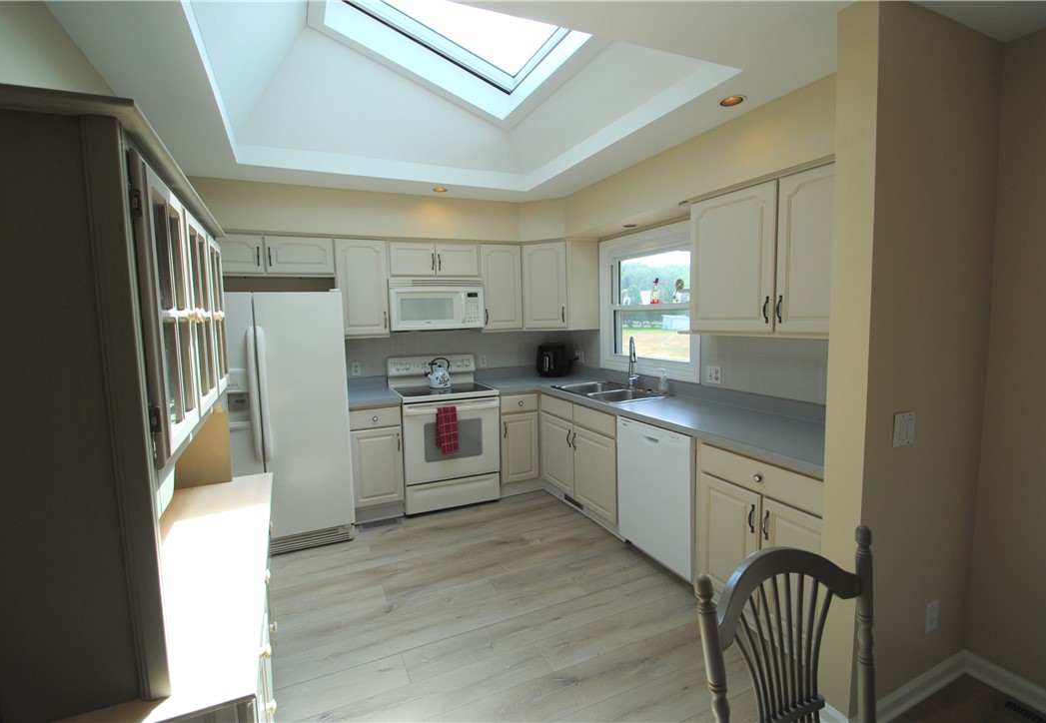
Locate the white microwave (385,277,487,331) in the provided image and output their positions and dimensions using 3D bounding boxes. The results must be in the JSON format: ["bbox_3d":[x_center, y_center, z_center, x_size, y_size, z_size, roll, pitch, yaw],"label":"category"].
[{"bbox_3d":[-0.757,-0.470,3.811,0.758,0.420,0.400,-4,6,-24],"label":"white microwave"}]

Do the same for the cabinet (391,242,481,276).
[{"bbox_3d":[-0.766,-0.828,3.793,0.759,0.285,0.340,-3,5,-23],"label":"cabinet"}]

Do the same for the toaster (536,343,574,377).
[{"bbox_3d":[0.292,-0.001,4.304,0.270,0.310,0.280,1,6,30],"label":"toaster"}]

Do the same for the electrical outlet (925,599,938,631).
[{"bbox_3d":[1.551,0.965,1.704,0.075,0.117,0.010,-4,6,-24],"label":"electrical outlet"}]

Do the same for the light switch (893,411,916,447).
[{"bbox_3d":[1.307,0.233,1.538,0.119,0.116,0.009,-3,5,-23],"label":"light switch"}]

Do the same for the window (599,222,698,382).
[{"bbox_3d":[0.942,-0.445,3.496,0.090,1.100,1.170,-4,6,-24],"label":"window"}]

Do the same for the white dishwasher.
[{"bbox_3d":[0.991,0.730,2.681,0.600,0.778,0.600,-3,5,-23],"label":"white dishwasher"}]

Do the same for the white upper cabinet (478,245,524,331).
[{"bbox_3d":[-0.247,-0.638,4.069,0.387,0.757,0.335,-4,6,-24],"label":"white upper cabinet"}]

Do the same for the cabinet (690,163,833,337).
[{"bbox_3d":[1.313,-0.501,2.191,0.295,0.748,1.057,-3,5,-23],"label":"cabinet"}]

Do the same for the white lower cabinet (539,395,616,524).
[{"bbox_3d":[0.650,0.665,3.440,0.613,0.789,1.065,-3,5,-23],"label":"white lower cabinet"}]

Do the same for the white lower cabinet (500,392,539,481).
[{"bbox_3d":[-0.154,0.633,4.050,0.360,0.760,0.620,-4,6,-24],"label":"white lower cabinet"}]

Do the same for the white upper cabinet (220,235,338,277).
[{"bbox_3d":[-1.882,-0.756,3.307,0.910,0.300,0.335,-4,6,-24],"label":"white upper cabinet"}]

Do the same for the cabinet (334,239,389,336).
[{"bbox_3d":[-1.280,-0.566,3.587,0.376,0.748,0.340,-3,5,-23],"label":"cabinet"}]

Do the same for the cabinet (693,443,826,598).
[{"bbox_3d":[1.305,0.777,2.099,0.630,0.780,0.710,-4,6,-24],"label":"cabinet"}]

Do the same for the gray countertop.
[{"bbox_3d":[0.086,0.270,2.790,2.150,0.138,3.013,-3,5,-23],"label":"gray countertop"}]

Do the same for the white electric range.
[{"bbox_3d":[-0.655,0.563,3.756,0.759,1.175,0.675,-3,5,-23],"label":"white electric range"}]

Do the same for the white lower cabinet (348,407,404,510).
[{"bbox_3d":[-1.190,0.695,3.567,0.386,0.789,0.620,-3,5,-23],"label":"white lower cabinet"}]

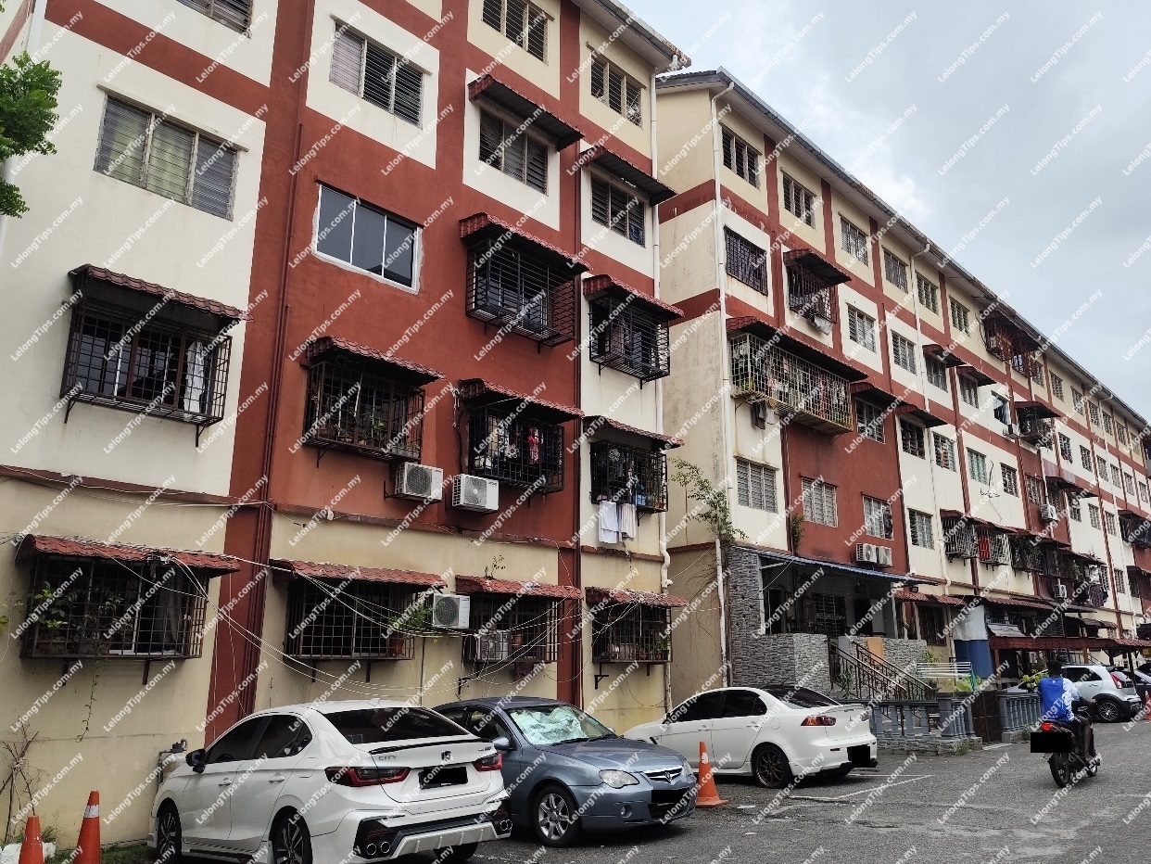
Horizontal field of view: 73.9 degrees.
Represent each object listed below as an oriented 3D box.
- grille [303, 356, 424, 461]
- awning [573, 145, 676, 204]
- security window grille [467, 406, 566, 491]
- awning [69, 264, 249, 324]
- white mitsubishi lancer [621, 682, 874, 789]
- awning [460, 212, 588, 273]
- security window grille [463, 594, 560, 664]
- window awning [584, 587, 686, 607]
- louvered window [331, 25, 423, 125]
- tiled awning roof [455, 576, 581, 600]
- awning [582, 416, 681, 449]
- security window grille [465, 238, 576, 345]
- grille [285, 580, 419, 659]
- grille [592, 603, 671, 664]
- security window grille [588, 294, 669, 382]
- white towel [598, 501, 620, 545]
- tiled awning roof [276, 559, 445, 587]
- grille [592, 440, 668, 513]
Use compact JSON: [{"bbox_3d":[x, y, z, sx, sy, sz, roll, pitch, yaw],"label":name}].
[{"bbox_3d":[-3.128,-0.247,11.488,0.444,1.130,1.714,-14,-20,43],"label":"grille"},{"bbox_3d":[1.242,-5.804,17.325,0.705,0.314,2.412,-14,-20,43],"label":"awning"},{"bbox_3d":[-1.019,0.347,13.539,0.469,1.155,1.813,-14,-20,43],"label":"security window grille"},{"bbox_3d":[-5.021,-1.616,9.362,0.930,0.410,1.860,-14,-19,42],"label":"awning"},{"bbox_3d":[2.740,5.100,13.100,1.760,1.480,4.570,11,-18,-39],"label":"white mitsubishi lancer"},{"bbox_3d":[-0.894,-3.493,14.380,0.843,0.393,2.500,-14,-20,43],"label":"awning"},{"bbox_3d":[-1.028,3.236,12.710,0.420,1.070,1.790,-14,-19,42],"label":"security window grille"},{"bbox_3d":[1.235,3.234,14.994,0.710,0.305,2.205,-14,-20,43],"label":"window awning"},{"bbox_3d":[-3.328,-6.037,12.995,0.120,1.140,1.725,-14,-19,42],"label":"louvered window"},{"bbox_3d":[-0.870,2.518,12.425,2.060,0.300,0.750,15,-22,-42],"label":"tiled awning roof"},{"bbox_3d":[1.276,0.042,15.828,0.630,0.340,2.550,-14,-19,42],"label":"awning"},{"bbox_3d":[-0.960,-2.470,13.860,2.010,1.240,0.600,15,-22,-42],"label":"security window grille"},{"bbox_3d":[-3.073,2.605,10.647,0.500,1.110,1.730,-14,-19,42],"label":"grille"},{"bbox_3d":[1.133,3.920,14.903,0.450,1.058,1.848,-14,-20,43],"label":"grille"},{"bbox_3d":[1.141,-1.877,15.793,1.760,1.190,0.590,15,-22,-42],"label":"security window grille"},{"bbox_3d":[0.609,1.623,13.830,0.470,0.760,0.080,15,-22,-42],"label":"white towel"},{"bbox_3d":[-2.913,1.949,10.499,2.190,0.330,0.820,15,-22,-42],"label":"tiled awning roof"},{"bbox_3d":[1.117,0.940,15.558,0.450,1.190,1.860,-14,-19,42],"label":"grille"}]

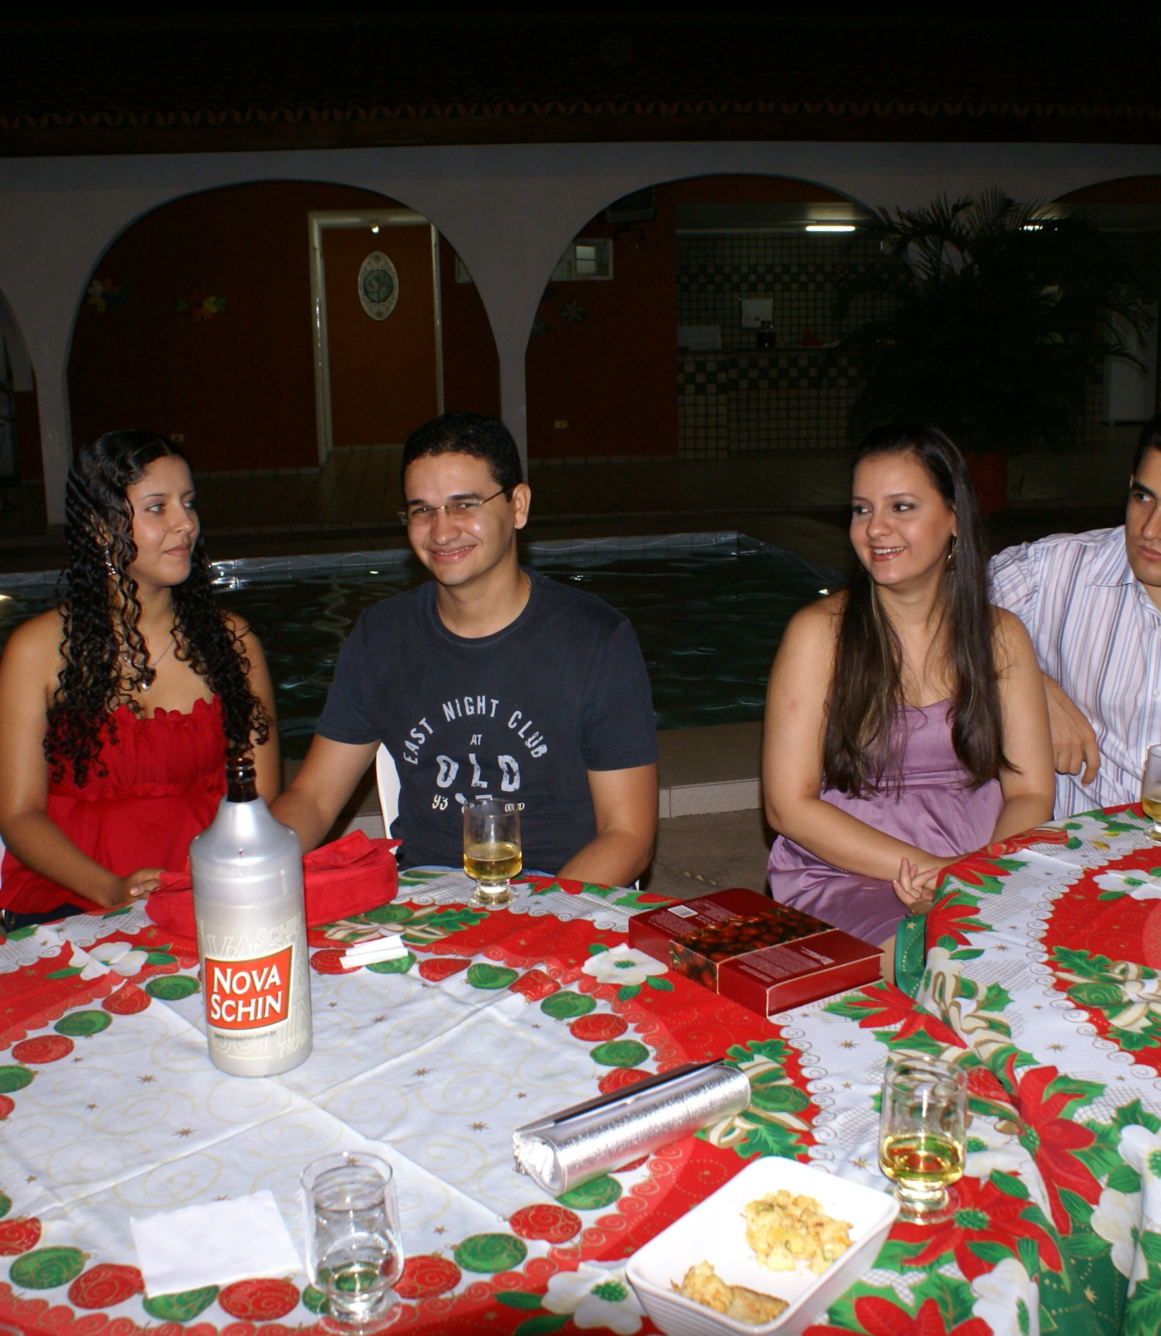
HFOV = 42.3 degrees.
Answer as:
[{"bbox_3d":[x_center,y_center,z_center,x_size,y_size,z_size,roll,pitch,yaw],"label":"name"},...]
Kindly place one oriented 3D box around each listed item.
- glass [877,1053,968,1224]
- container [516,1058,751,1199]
[{"bbox_3d":[0.268,0.370,1.170,0.067,0.112,0.067,2,14,14],"label":"glass"},{"bbox_3d":[0.046,0.369,1.222,0.200,0.037,0.053,-10,15,-35],"label":"container"}]

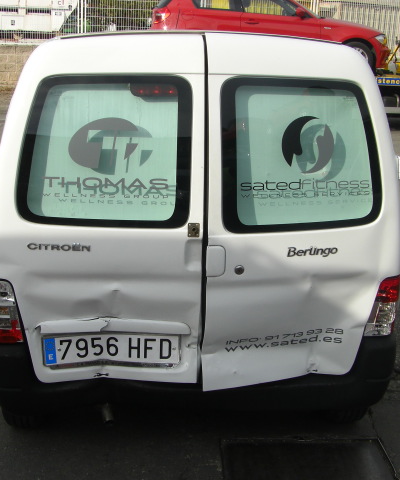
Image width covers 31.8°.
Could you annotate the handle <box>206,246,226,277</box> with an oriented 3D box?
[{"bbox_3d":[0.062,0.081,2.635,0.078,0.117,0.030,0,6,-5],"label":"handle"}]

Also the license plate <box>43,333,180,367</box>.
[{"bbox_3d":[-0.338,0.425,2.700,0.520,0.110,0.020,0,6,-2],"label":"license plate"}]

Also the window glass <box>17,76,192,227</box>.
[{"bbox_3d":[-0.358,-0.332,2.635,0.650,0.560,0.040,1,1,3],"label":"window glass"}]

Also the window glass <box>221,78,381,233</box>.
[{"bbox_3d":[0.382,-0.321,2.670,0.610,0.575,0.040,-1,1,-8],"label":"window glass"}]

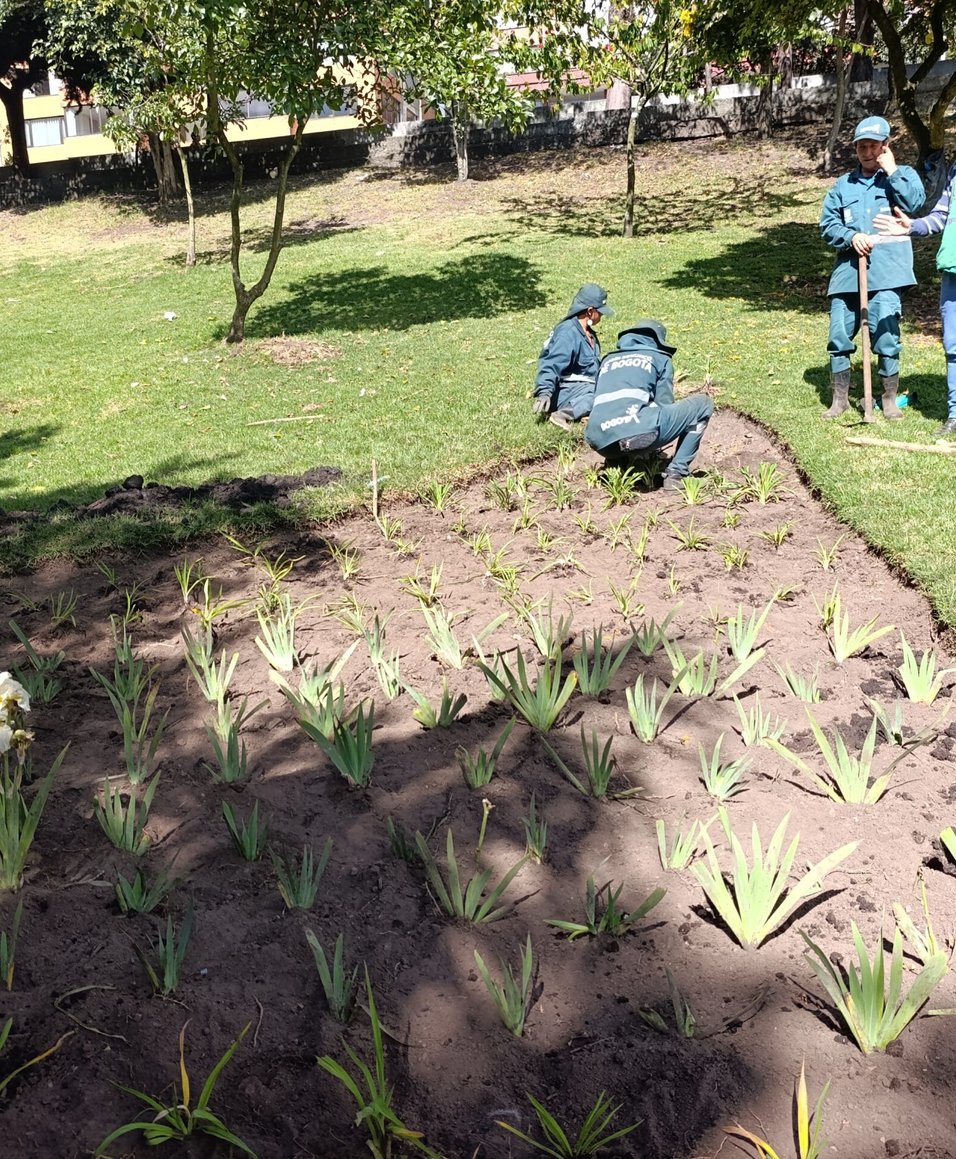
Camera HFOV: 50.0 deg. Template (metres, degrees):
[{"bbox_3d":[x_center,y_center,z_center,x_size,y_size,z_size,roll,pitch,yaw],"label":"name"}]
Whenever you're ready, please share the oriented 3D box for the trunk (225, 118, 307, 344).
[{"bbox_3d":[-2.238,-3.614,10.800,0.701,2.134,0.420,-3,11,-11],"label":"trunk"}]

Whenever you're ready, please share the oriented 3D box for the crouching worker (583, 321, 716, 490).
[{"bbox_3d":[0.853,-0.877,5.100,0.540,0.860,0.720,5,12,33],"label":"crouching worker"}]

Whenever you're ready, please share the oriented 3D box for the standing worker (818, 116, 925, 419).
[{"bbox_3d":[2.276,-1.790,5.920,0.570,1.680,0.380,2,11,18],"label":"standing worker"}]

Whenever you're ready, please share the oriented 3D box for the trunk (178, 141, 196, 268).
[{"bbox_3d":[-4.401,-5.662,15.500,0.131,1.791,0.160,-4,11,-14],"label":"trunk"}]

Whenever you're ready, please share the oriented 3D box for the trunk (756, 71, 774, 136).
[{"bbox_3d":[4.424,-7.327,15.800,0.270,1.030,0.270,-1,10,0],"label":"trunk"}]

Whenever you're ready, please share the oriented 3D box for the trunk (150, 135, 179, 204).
[{"bbox_3d":[-5.444,-7.116,17.800,0.460,1.170,0.400,-1,10,0],"label":"trunk"}]

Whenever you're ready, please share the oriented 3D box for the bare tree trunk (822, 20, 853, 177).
[{"bbox_3d":[5.436,-7.245,15.500,0.352,2.015,0.250,2,11,18],"label":"bare tree trunk"}]

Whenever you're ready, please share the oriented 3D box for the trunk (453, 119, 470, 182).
[{"bbox_3d":[-0.319,-8.167,19.500,0.312,1.080,0.270,-1,10,0],"label":"trunk"}]

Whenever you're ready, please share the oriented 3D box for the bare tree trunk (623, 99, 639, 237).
[{"bbox_3d":[2.160,-5.795,14.500,0.212,1.820,0.200,0,10,8],"label":"bare tree trunk"}]

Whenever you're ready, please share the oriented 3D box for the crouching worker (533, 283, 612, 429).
[{"bbox_3d":[0.636,-1.440,6.700,0.573,0.896,0.520,-1,10,3],"label":"crouching worker"}]

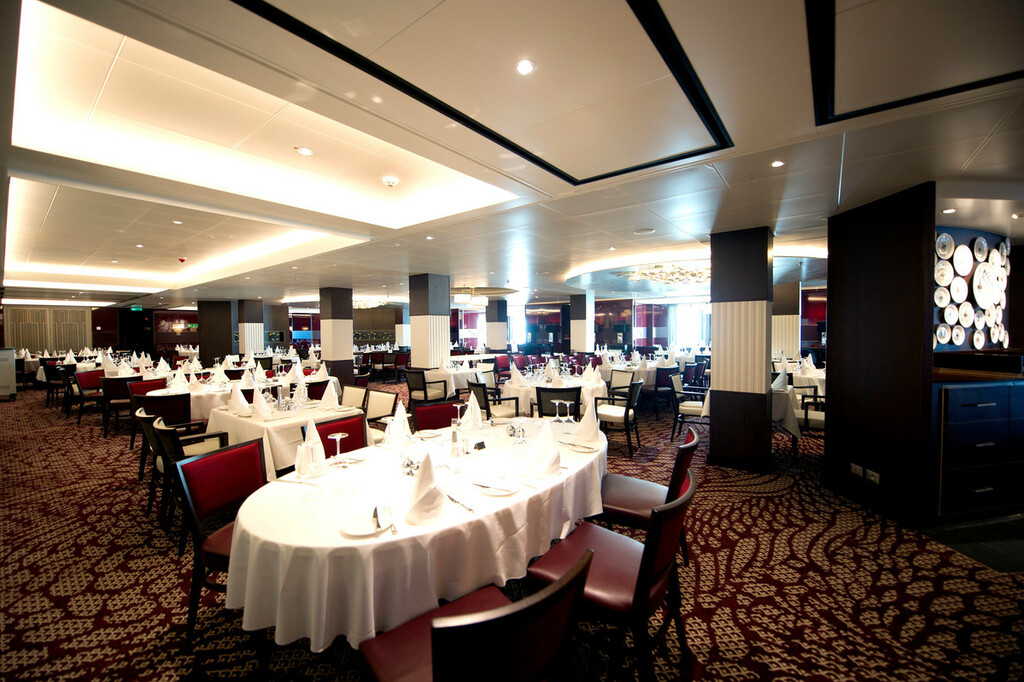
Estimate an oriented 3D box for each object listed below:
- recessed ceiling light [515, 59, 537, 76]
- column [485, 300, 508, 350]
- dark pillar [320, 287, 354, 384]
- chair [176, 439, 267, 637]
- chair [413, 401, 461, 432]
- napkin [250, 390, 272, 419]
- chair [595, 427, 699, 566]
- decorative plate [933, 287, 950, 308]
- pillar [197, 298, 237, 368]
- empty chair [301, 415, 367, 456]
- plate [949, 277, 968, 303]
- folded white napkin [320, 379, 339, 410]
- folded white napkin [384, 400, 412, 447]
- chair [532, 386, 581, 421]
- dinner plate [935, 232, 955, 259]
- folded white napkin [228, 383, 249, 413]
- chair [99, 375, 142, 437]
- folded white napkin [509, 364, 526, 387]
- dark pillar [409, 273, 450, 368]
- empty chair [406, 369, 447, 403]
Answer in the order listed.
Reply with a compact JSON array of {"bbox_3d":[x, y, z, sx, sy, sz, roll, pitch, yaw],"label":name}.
[{"bbox_3d":[0.053,-1.054,1.520,0.088,0.030,0.088,0,2,0],"label":"recessed ceiling light"},{"bbox_3d":[-0.500,-0.146,13.846,0.515,2.465,0.515,1,2,39],"label":"column"},{"bbox_3d":[-4.102,0.011,9.369,0.513,2.462,0.513,1,2,39],"label":"dark pillar"},{"bbox_3d":[-1.223,0.987,1.986,0.570,0.855,0.460,0,2,18],"label":"chair"},{"bbox_3d":[-0.517,0.955,3.226,0.480,0.831,0.560,-1,2,-25],"label":"chair"},{"bbox_3d":[-2.095,0.507,3.360,0.165,0.240,0.150,1,2,39],"label":"napkin"},{"bbox_3d":[0.771,0.946,2.335,0.570,0.840,0.490,1,2,35],"label":"chair"},{"bbox_3d":[4.188,-0.420,3.870,0.200,0.200,0.025,-1,1,-11],"label":"decorative plate"},{"bbox_3d":[-9.701,-0.070,13.330,0.980,2.438,0.750,-1,1,-11],"label":"pillar"},{"bbox_3d":[-1.030,0.975,2.663,0.560,0.831,0.480,1,2,37],"label":"empty chair"},{"bbox_3d":[4.442,-0.505,3.950,0.263,0.263,0.030,-1,2,-16],"label":"plate"},{"bbox_3d":[-1.715,0.492,3.750,0.165,0.245,0.150,1,2,39],"label":"folded white napkin"},{"bbox_3d":[-0.697,0.491,2.463,0.125,0.245,0.155,1,2,38],"label":"folded white napkin"},{"bbox_3d":[0.516,0.910,4.510,0.560,0.850,0.580,0,2,4],"label":"chair"},{"bbox_3d":[4.250,-0.926,3.900,0.257,0.257,0.030,-1,2,-13],"label":"dinner plate"},{"bbox_3d":[-2.352,0.482,3.433,0.125,0.235,0.170,1,2,38],"label":"folded white napkin"},{"bbox_3d":[-5.414,0.901,5.604,0.480,0.840,0.560,-1,2,-30],"label":"chair"},{"bbox_3d":[0.085,0.433,5.100,0.190,0.260,0.170,1,2,39],"label":"folded white napkin"},{"bbox_3d":[-1.508,0.035,7.456,0.520,2.465,0.520,1,2,39],"label":"dark pillar"},{"bbox_3d":[-1.360,0.875,6.420,0.550,0.850,0.570,1,2,36],"label":"empty chair"}]

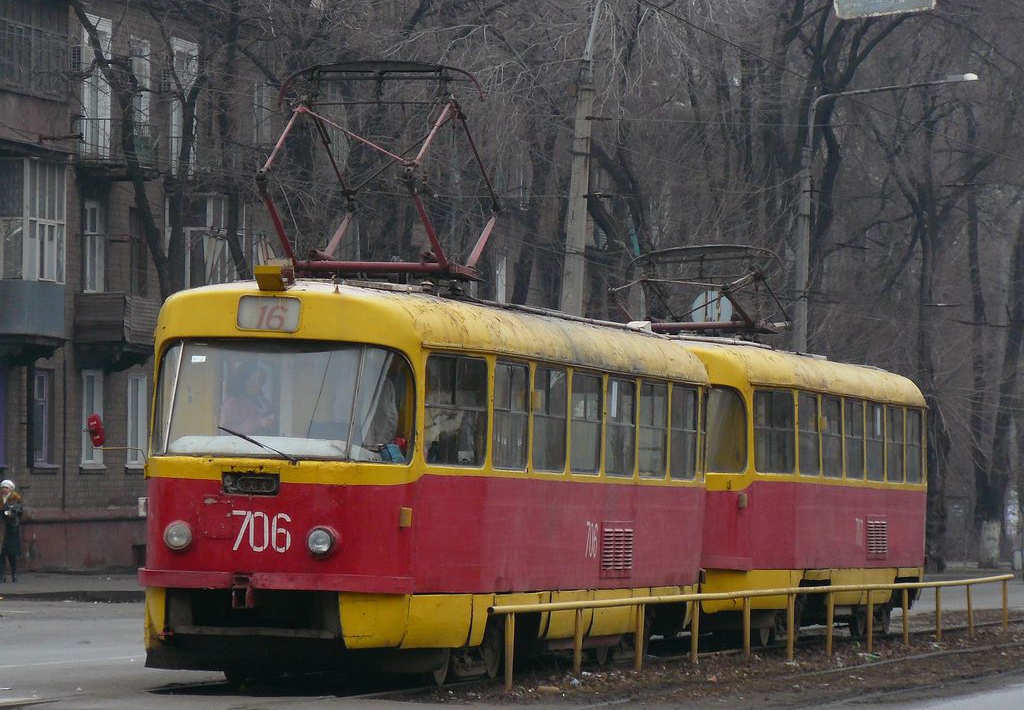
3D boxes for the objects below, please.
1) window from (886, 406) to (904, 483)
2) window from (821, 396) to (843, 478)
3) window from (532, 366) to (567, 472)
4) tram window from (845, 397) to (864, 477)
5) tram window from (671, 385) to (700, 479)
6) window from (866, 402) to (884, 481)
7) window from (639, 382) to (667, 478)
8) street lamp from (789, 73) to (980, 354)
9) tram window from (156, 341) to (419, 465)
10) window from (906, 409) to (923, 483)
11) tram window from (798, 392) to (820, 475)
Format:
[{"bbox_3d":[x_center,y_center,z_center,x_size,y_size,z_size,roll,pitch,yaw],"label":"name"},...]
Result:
[{"bbox_3d":[4.292,1.015,66.006,0.060,0.848,1.324,-2,-2,12],"label":"window"},{"bbox_3d":[3.352,0.880,61.690,0.060,0.848,1.341,-2,-2,12],"label":"window"},{"bbox_3d":[0.281,0.531,47.115,0.060,0.848,1.341,3,-1,12],"label":"window"},{"bbox_3d":[3.668,0.925,63.138,0.060,0.848,1.344,-2,-2,12],"label":"tram window"},{"bbox_3d":[1.532,0.711,52.858,0.060,0.848,1.321,3,-1,12],"label":"tram window"},{"bbox_3d":[3.981,0.970,64.577,0.060,0.848,1.322,-2,-2,12],"label":"window"},{"bbox_3d":[1.221,0.666,51.430,0.060,0.848,1.324,3,-1,12],"label":"window"},{"bbox_3d":[7.839,-0.644,123.600,4.000,10.750,0.350,1,-2,12],"label":"street lamp"},{"bbox_3d":[-1.778,0.310,43.367,2.000,0.880,0.650,2,-1,12],"label":"tram window"},{"bbox_3d":[4.603,1.060,67.434,0.060,0.848,1.321,-2,-2,12],"label":"window"},{"bbox_3d":[3.036,0.835,60.240,0.060,0.848,1.350,-2,-2,12],"label":"tram window"}]

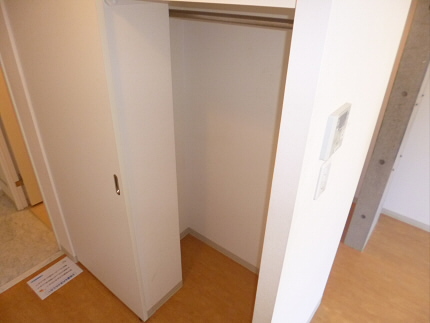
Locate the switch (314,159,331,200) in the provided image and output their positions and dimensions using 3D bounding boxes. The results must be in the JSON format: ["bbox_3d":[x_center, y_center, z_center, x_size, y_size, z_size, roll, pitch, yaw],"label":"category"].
[{"bbox_3d":[0.331,0.057,0.918,0.010,0.118,0.068,22,35,32],"label":"switch"}]

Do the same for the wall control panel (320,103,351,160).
[{"bbox_3d":[0.342,-0.086,0.840,0.021,0.126,0.130,22,35,32],"label":"wall control panel"}]

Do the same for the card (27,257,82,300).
[{"bbox_3d":[-1.123,0.811,2.103,0.213,0.002,0.297,22,35,32],"label":"card"}]

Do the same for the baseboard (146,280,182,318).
[{"bbox_3d":[-0.312,0.893,1.936,0.010,0.060,0.316,22,35,32],"label":"baseboard"}]

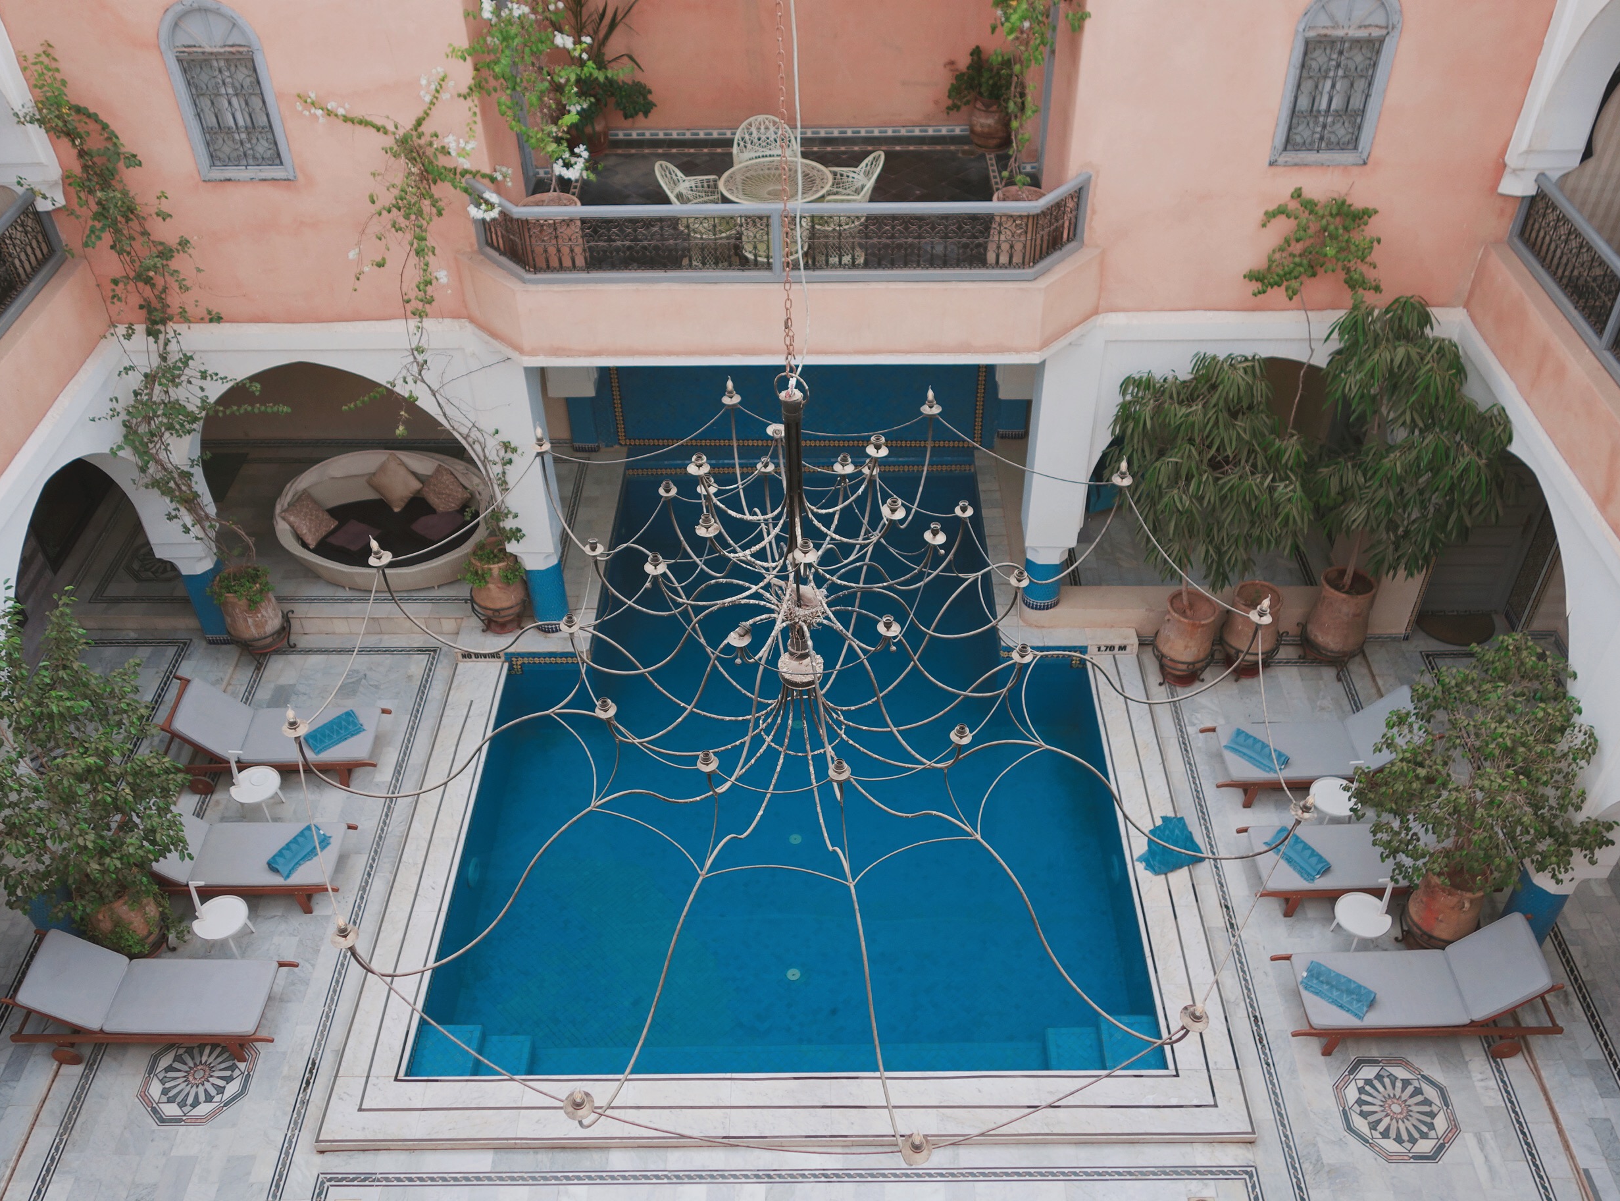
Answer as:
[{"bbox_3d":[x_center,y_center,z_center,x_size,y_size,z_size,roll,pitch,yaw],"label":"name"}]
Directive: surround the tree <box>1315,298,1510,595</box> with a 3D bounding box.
[{"bbox_3d":[4.848,-1.074,11.653,1.550,3.050,1.400,-1,42,1],"label":"tree"}]

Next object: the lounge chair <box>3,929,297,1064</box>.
[{"bbox_3d":[-4.975,2.993,10.611,2.000,0.790,0.670,-1,42,1],"label":"lounge chair"}]

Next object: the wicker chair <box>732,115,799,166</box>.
[{"bbox_3d":[-0.333,-3.567,11.795,0.580,0.850,0.600,-5,42,-4],"label":"wicker chair"}]

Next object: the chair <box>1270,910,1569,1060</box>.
[{"bbox_3d":[4.488,2.839,10.318,1.980,0.850,0.680,-1,41,1],"label":"chair"}]

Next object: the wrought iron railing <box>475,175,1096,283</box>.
[{"bbox_3d":[-0.249,-2.877,10.903,4.820,0.610,0.570,-1,41,1],"label":"wrought iron railing"}]

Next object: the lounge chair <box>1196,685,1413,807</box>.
[{"bbox_3d":[4.498,1.278,12.196,2.000,0.820,0.670,-1,42,1],"label":"lounge chair"}]

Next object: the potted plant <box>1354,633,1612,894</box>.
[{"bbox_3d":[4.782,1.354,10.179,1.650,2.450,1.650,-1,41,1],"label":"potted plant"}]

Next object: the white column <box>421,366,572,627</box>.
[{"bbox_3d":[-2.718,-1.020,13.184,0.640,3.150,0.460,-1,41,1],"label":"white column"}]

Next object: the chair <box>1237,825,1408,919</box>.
[{"bbox_3d":[4.594,2.044,11.460,1.990,0.860,0.680,-1,41,1],"label":"chair"}]

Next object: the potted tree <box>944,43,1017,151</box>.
[{"bbox_3d":[1.590,-4.551,12.700,0.700,0.930,0.600,-1,41,1],"label":"potted tree"}]

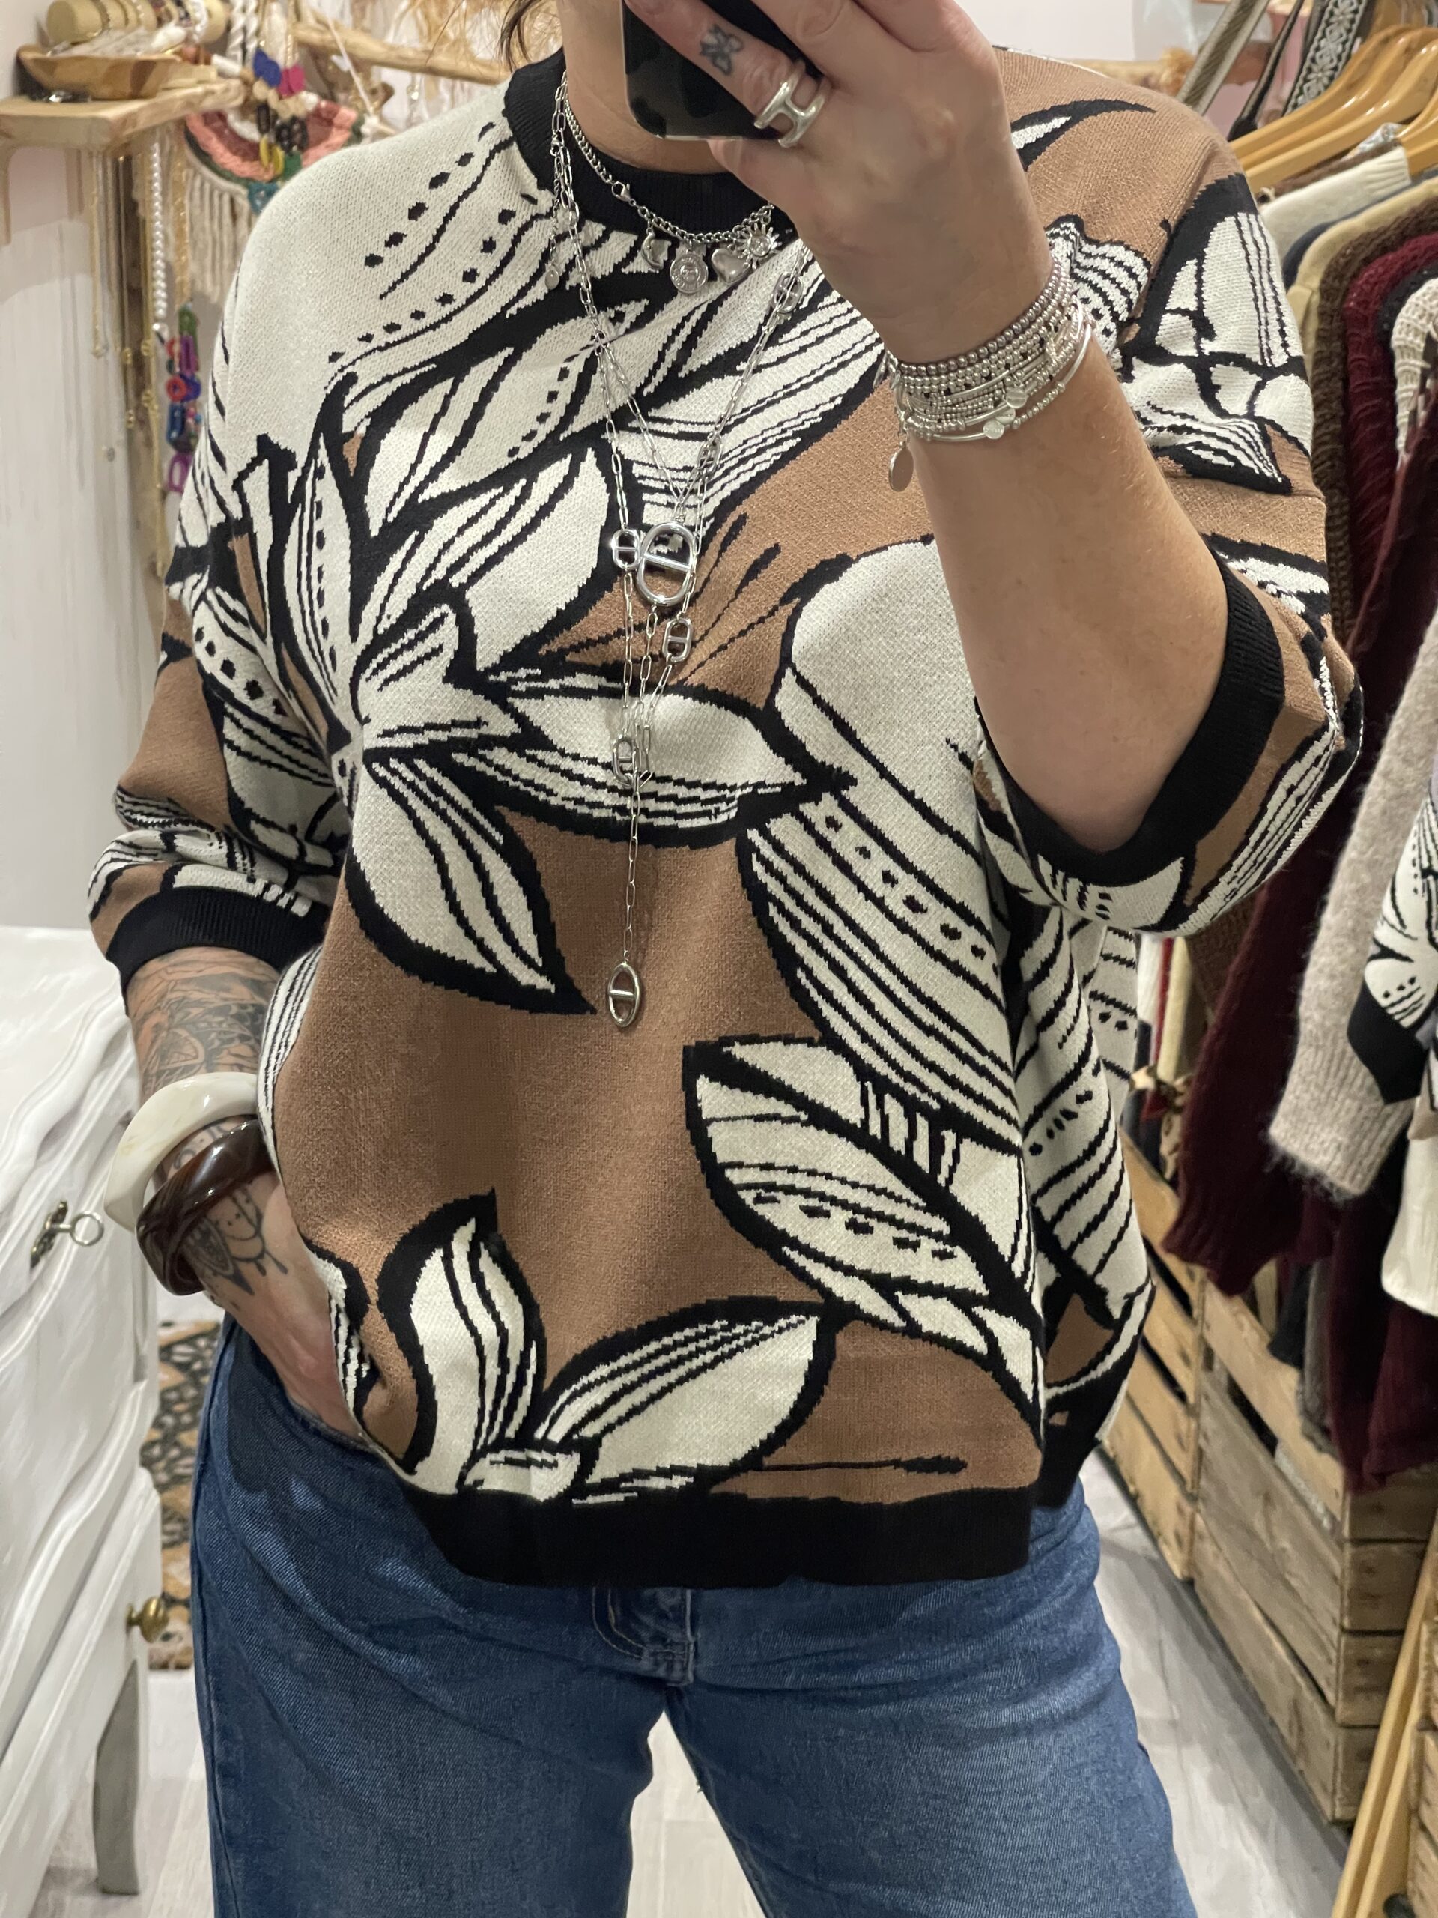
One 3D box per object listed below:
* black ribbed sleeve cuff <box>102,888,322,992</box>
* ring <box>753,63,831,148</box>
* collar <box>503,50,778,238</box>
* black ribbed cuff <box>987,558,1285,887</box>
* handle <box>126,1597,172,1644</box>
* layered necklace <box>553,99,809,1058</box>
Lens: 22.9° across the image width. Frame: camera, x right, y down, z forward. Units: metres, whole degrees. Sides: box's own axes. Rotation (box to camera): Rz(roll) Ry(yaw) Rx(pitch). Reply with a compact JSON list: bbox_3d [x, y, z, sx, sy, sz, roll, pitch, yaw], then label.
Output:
[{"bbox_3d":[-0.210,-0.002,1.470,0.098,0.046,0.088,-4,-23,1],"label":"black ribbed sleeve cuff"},{"bbox_3d":[0.024,-0.282,1.170,0.016,0.024,0.022,30,12,-3],"label":"ring"},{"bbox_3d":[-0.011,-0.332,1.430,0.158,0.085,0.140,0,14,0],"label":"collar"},{"bbox_3d":[0.162,-0.093,1.360,0.120,0.055,0.115,7,53,23],"label":"black ribbed cuff"},{"bbox_3d":[-0.418,0.484,2.600,0.031,0.031,0.031,1,14,5],"label":"handle"},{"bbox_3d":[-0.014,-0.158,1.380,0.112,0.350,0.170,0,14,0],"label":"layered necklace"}]

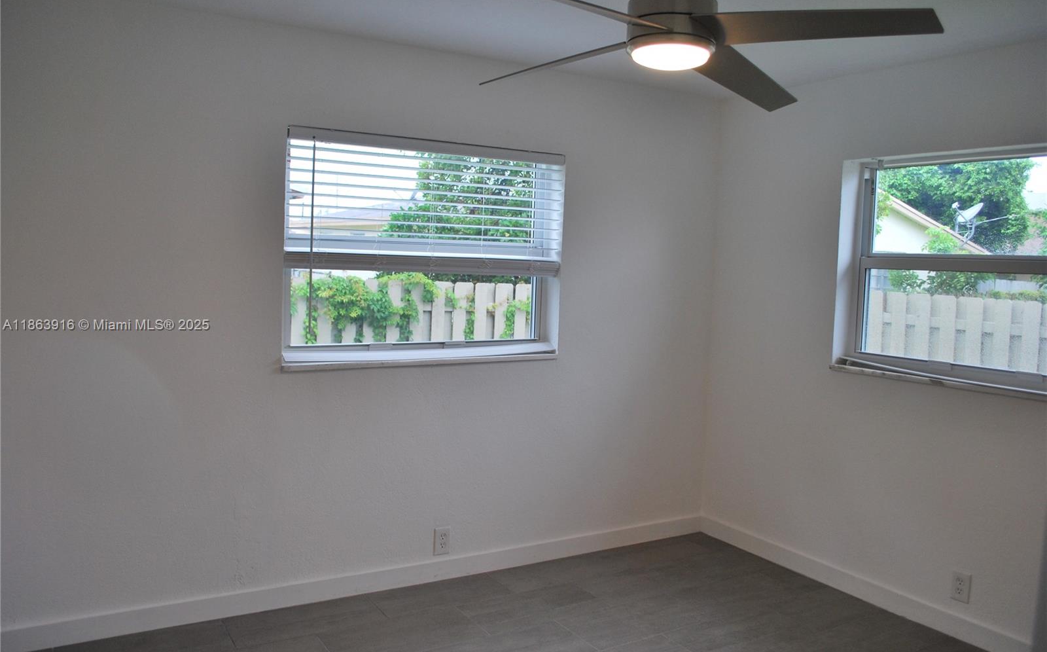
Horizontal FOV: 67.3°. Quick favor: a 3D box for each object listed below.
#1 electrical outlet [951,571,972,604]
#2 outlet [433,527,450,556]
[{"bbox_3d":[1.743,1.040,3.129,0.009,0.122,0.078,-1,5,-30],"label":"electrical outlet"},{"bbox_3d":[-0.371,0.983,3.589,0.078,0.122,0.009,-1,5,-30],"label":"outlet"}]

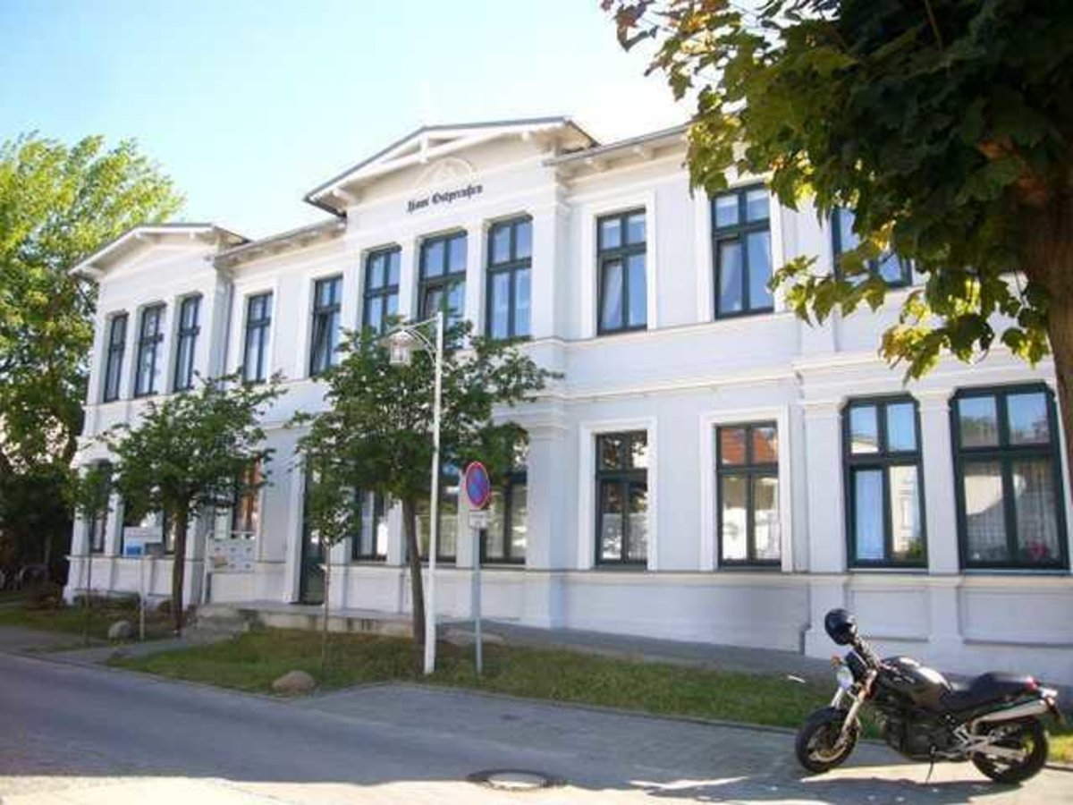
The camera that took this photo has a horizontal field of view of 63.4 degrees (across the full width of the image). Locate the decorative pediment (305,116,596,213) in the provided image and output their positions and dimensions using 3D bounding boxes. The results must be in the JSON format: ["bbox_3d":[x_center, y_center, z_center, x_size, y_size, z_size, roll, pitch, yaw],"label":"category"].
[{"bbox_3d":[-1.931,-4.667,16.865,6.273,1.100,0.900,-6,-11,31],"label":"decorative pediment"}]

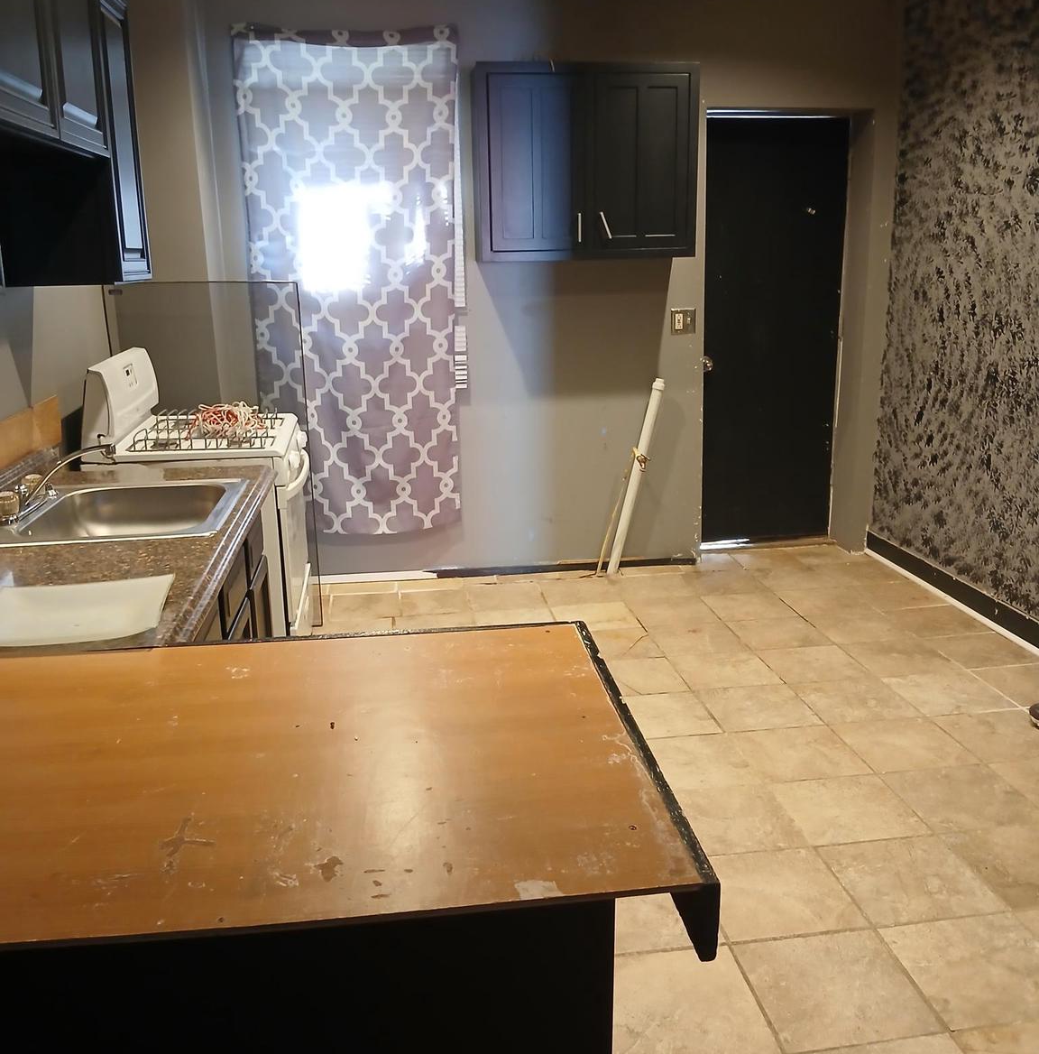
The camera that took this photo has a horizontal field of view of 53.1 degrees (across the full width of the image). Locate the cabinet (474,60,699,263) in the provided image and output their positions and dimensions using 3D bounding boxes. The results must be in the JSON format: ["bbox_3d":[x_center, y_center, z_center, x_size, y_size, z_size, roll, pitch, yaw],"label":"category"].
[{"bbox_3d":[0.272,-1.525,4.408,0.908,0.764,0.315,-3,15,-6],"label":"cabinet"}]

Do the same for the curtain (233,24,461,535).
[{"bbox_3d":[-0.701,-1.009,4.531,0.907,2.150,0.060,-3,15,-7],"label":"curtain"}]

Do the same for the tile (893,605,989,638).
[{"bbox_3d":[1.697,0.385,4.216,0.328,0.010,0.326,-3,15,-7],"label":"tile"}]

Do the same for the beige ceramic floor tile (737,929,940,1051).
[{"bbox_3d":[0.644,0.946,2.139,0.326,0.010,0.326,-3,15,-7],"label":"beige ceramic floor tile"}]

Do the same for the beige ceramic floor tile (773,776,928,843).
[{"bbox_3d":[0.889,0.769,2.825,0.328,0.010,0.326,-3,15,-7],"label":"beige ceramic floor tile"}]

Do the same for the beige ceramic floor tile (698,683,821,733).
[{"bbox_3d":[0.792,0.605,3.453,0.326,0.010,0.326,-3,15,-7],"label":"beige ceramic floor tile"}]

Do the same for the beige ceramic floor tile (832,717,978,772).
[{"bbox_3d":[1.174,0.668,3.184,0.328,0.010,0.326,-3,15,-7],"label":"beige ceramic floor tile"}]

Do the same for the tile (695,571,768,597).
[{"bbox_3d":[0.931,0.259,4.719,0.320,0.010,0.330,-3,15,-8],"label":"tile"}]

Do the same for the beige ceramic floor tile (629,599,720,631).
[{"bbox_3d":[0.659,0.363,4.405,0.326,0.010,0.326,-3,15,-7],"label":"beige ceramic floor tile"}]

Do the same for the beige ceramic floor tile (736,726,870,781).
[{"bbox_3d":[0.834,0.682,3.122,0.330,0.010,0.325,-3,15,-8],"label":"beige ceramic floor tile"}]

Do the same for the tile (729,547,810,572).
[{"bbox_3d":[1.214,0.164,5.061,0.325,0.010,0.290,-3,15,-8],"label":"tile"}]

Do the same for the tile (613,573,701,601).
[{"bbox_3d":[0.616,0.280,4.728,0.326,0.010,0.326,-3,15,-7],"label":"tile"}]

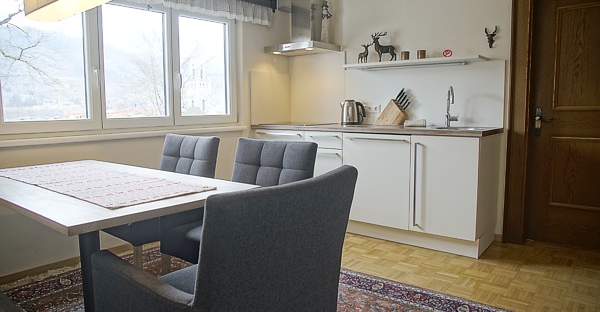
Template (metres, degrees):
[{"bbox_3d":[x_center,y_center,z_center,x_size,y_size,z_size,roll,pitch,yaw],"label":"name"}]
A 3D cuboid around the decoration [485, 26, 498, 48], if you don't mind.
[{"bbox_3d":[1.482,-0.921,3.109,0.090,0.170,0.060,5,8,38],"label":"decoration"}]

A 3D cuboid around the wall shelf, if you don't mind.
[{"bbox_3d":[0.943,-0.801,3.441,1.210,0.030,0.230,5,8,38],"label":"wall shelf"}]

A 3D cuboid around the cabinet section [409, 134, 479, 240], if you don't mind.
[{"bbox_3d":[1.209,0.196,3.125,0.495,0.736,0.560,5,9,38],"label":"cabinet section"}]

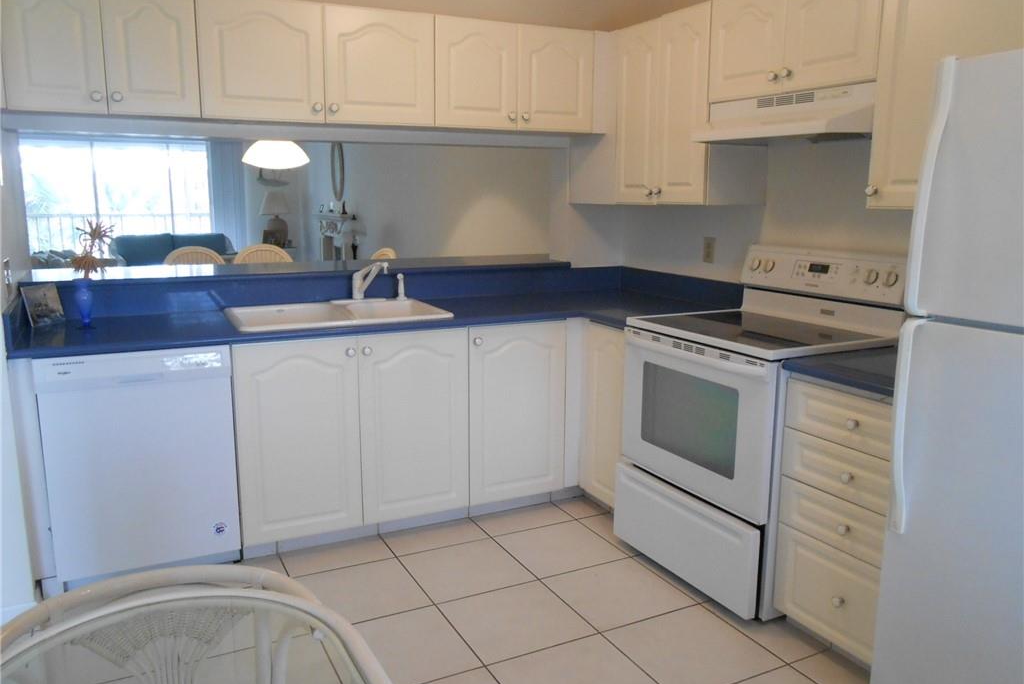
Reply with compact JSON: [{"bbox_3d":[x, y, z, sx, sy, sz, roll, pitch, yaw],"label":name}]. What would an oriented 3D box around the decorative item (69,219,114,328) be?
[{"bbox_3d":[-1.566,-0.251,2.872,0.138,0.396,0.150,-5,11,-26],"label":"decorative item"}]

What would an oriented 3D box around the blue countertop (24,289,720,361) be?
[{"bbox_3d":[-0.407,-0.080,3.130,2.745,0.040,1.020,-5,12,-26],"label":"blue countertop"}]

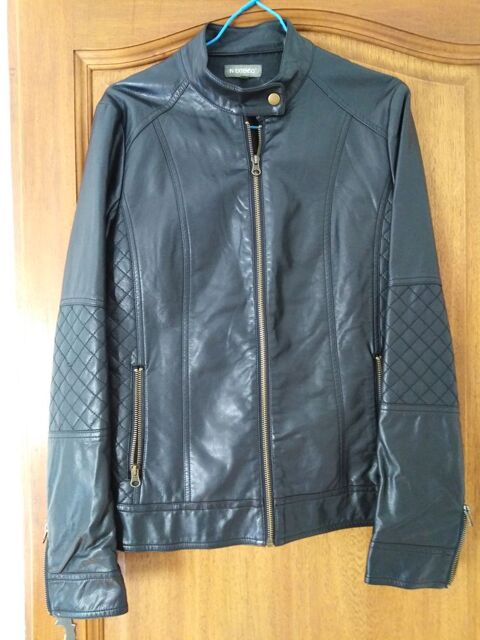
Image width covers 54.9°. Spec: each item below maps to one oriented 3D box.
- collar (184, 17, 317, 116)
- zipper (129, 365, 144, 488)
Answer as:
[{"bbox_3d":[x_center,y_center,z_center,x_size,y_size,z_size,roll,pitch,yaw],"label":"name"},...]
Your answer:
[{"bbox_3d":[0.010,-0.338,0.620,0.172,0.150,0.085,-1,1,-2],"label":"collar"},{"bbox_3d":[-0.130,0.135,0.582,0.016,0.152,0.008,2,1,11],"label":"zipper"}]

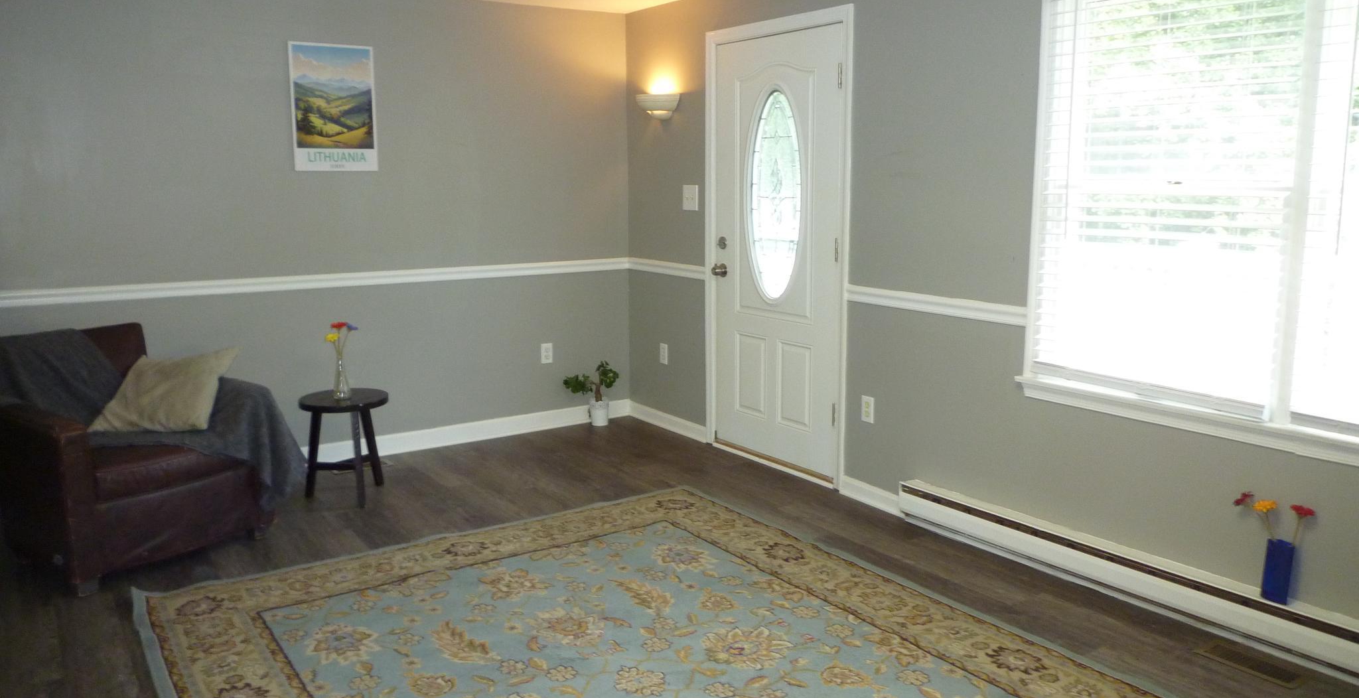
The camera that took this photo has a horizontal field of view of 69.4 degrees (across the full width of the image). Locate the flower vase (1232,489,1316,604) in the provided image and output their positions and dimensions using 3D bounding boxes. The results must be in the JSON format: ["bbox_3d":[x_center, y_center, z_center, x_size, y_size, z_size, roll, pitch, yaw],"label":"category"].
[{"bbox_3d":[1.746,0.592,2.902,0.105,0.308,0.233,-7,12,-33],"label":"flower vase"}]

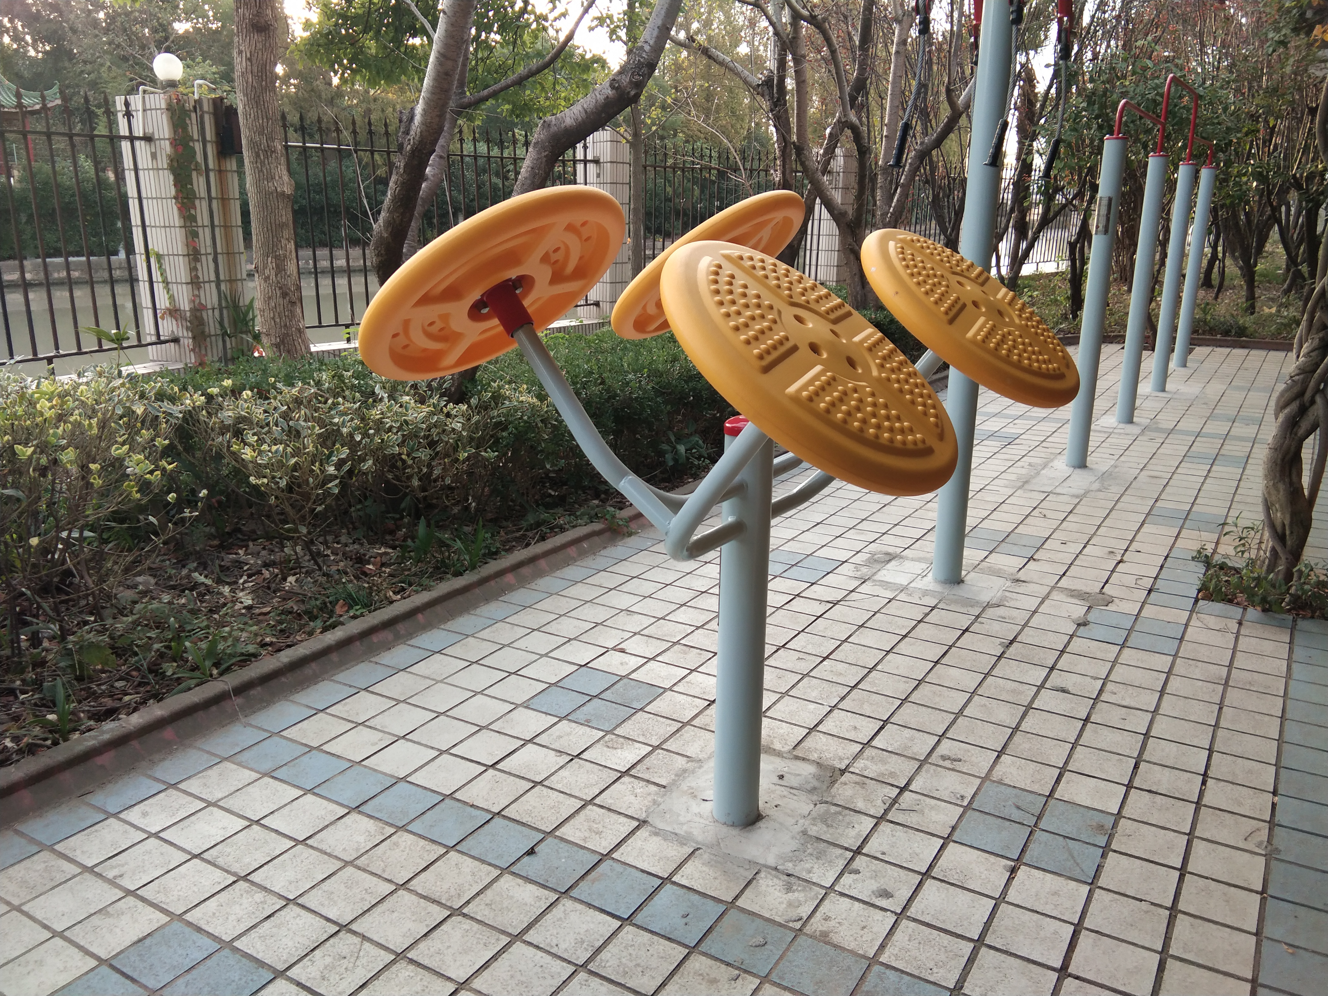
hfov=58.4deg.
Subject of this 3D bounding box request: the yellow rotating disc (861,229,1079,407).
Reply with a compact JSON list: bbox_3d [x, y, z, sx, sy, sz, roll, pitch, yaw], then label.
[{"bbox_3d":[0.711,-0.423,2.758,0.600,0.080,0.600,43,32,13],"label":"yellow rotating disc"}]

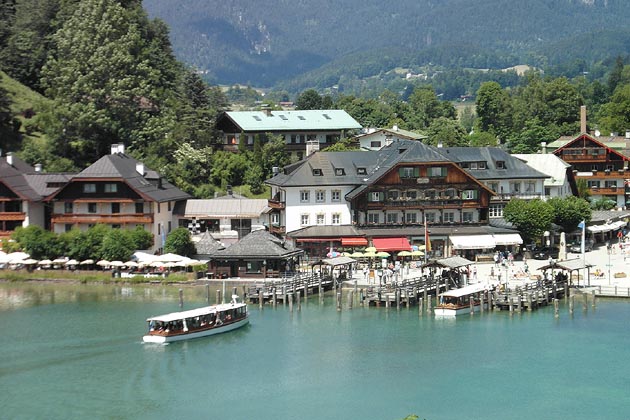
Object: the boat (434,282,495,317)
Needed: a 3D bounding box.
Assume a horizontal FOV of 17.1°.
[{"bbox_3d":[20.080,11.190,272.960,2.900,2.800,17.500,2,6,28],"label":"boat"}]

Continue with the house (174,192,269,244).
[{"bbox_3d":[-14.460,1.940,328.350,14.000,8.500,11.000,0,5,6],"label":"house"}]

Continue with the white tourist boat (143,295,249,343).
[{"bbox_3d":[-14.100,13.080,252.020,2.900,3.300,18.500,3,6,35],"label":"white tourist boat"}]

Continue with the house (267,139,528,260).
[{"bbox_3d":[12.460,-1.430,317.040,37.500,16.600,18.000,-1,5,-5],"label":"house"}]

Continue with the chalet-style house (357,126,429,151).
[{"bbox_3d":[12.590,-9.380,345.470,10.500,7.600,11.000,0,5,11],"label":"chalet-style house"}]

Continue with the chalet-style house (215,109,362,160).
[{"bbox_3d":[-4.380,-11.080,347.310,21.000,10.000,15.000,-2,5,-20],"label":"chalet-style house"}]

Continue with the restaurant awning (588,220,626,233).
[{"bbox_3d":[46.590,2.310,334.450,1.900,0.900,13.000,2,6,28],"label":"restaurant awning"}]

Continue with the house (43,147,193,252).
[{"bbox_3d":[-28.900,-1.090,312.020,16.500,14.000,16.000,0,5,11],"label":"house"}]

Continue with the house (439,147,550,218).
[{"bbox_3d":[27.390,-1.630,324.060,17.000,15.500,13.000,-1,5,-5],"label":"house"}]

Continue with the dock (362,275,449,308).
[{"bbox_3d":[12.550,10.600,281.940,5.000,2.600,17.000,2,6,29],"label":"dock"}]

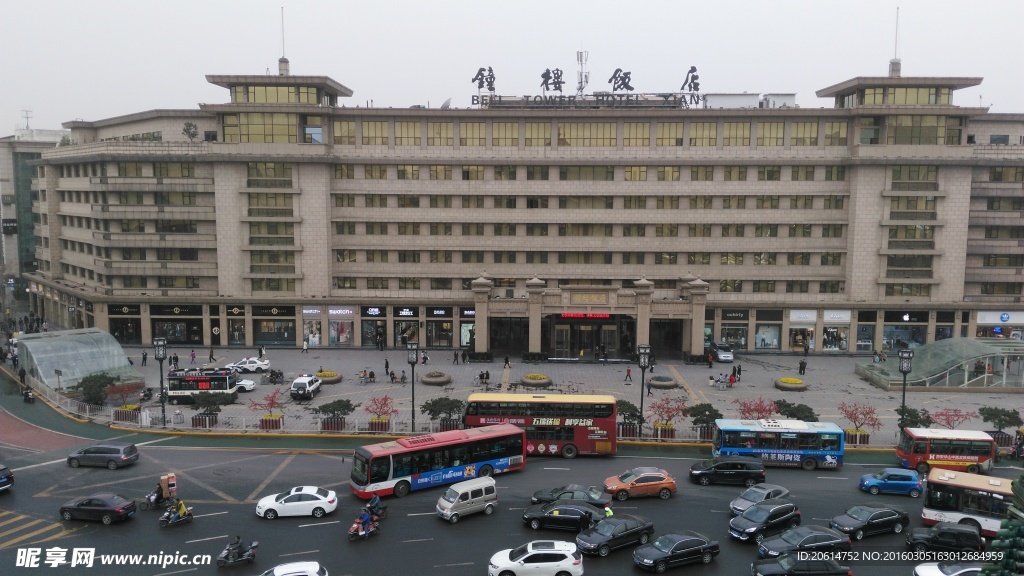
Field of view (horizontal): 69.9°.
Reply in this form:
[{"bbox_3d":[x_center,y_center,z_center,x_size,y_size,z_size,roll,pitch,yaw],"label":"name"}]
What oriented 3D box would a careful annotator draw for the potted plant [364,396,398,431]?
[{"bbox_3d":[-10.367,10.063,58.996,2.662,2.720,2.400,1,6,1],"label":"potted plant"}]

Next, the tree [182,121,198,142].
[{"bbox_3d":[-39.560,-19.152,90.292,1.900,3.000,1.800,0,8,1],"label":"tree"}]

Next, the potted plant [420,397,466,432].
[{"bbox_3d":[-5.568,10.271,60.089,3.655,2.650,3.207,0,6,0],"label":"potted plant"}]

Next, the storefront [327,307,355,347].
[{"bbox_3d":[-21.741,4.877,93.920,3.338,5.161,1.000,1,6,1],"label":"storefront"}]

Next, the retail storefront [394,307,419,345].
[{"bbox_3d":[-13.744,4.947,94.938,3.365,5.220,0.800,0,6,1],"label":"retail storefront"}]

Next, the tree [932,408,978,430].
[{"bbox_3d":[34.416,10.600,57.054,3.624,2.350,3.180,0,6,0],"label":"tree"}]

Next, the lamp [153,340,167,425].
[{"bbox_3d":[-28.320,7.694,59.380,0.950,7.300,0.950,1,7,3],"label":"lamp"}]

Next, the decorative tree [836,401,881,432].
[{"bbox_3d":[27.078,10.035,57.014,3.475,2.468,2.850,0,6,1],"label":"decorative tree"}]

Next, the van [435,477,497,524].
[{"bbox_3d":[-2.681,12.521,43.323,3.720,1.860,1.530,-4,7,-33],"label":"van"}]

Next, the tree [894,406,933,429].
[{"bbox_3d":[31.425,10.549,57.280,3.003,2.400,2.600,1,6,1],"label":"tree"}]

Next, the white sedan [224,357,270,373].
[{"bbox_3d":[-27.895,8.123,77.719,4.500,1.500,1.750,-1,8,-8],"label":"white sedan"}]

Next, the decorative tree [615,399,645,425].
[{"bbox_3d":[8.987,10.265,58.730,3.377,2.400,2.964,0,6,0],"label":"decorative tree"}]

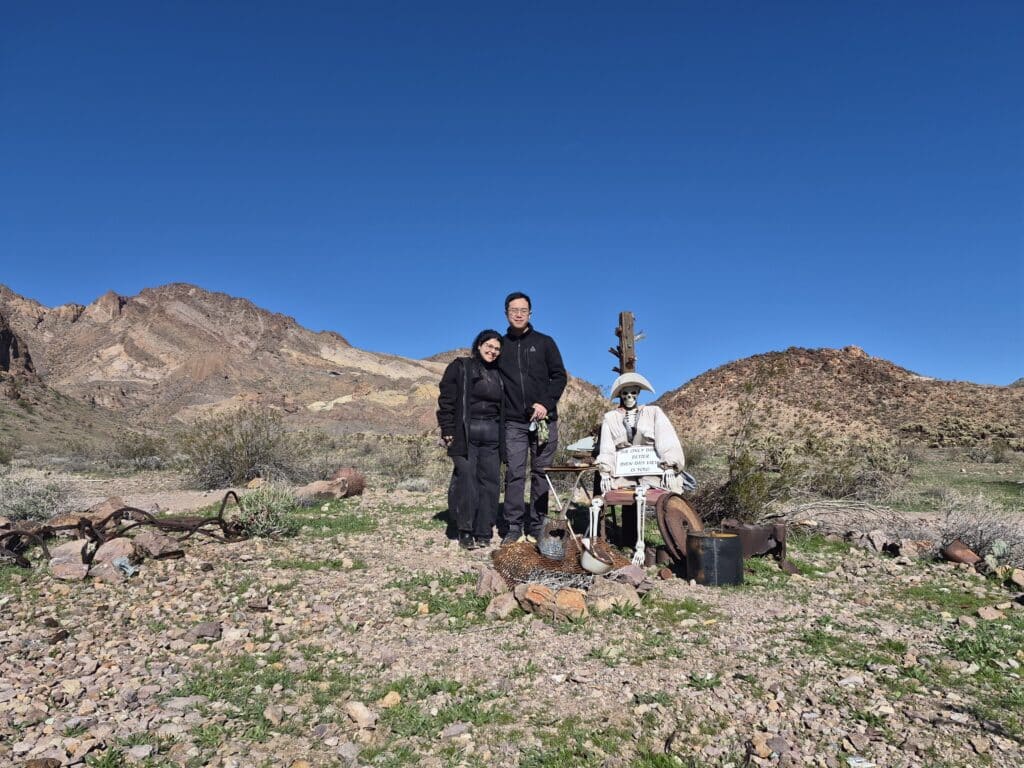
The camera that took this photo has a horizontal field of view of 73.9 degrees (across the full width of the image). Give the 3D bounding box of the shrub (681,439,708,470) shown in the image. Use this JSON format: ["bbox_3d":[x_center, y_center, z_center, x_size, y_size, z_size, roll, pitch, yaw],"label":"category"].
[{"bbox_3d":[3.449,1.347,13.000,0.650,0.630,0.600,-2,-4,15],"label":"shrub"}]

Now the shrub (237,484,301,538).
[{"bbox_3d":[-1.879,0.984,5.250,0.480,0.400,0.440,1,-5,-20],"label":"shrub"}]

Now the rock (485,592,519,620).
[{"bbox_3d":[-0.046,0.965,2.950,0.145,0.100,0.120,0,-4,-1],"label":"rock"}]

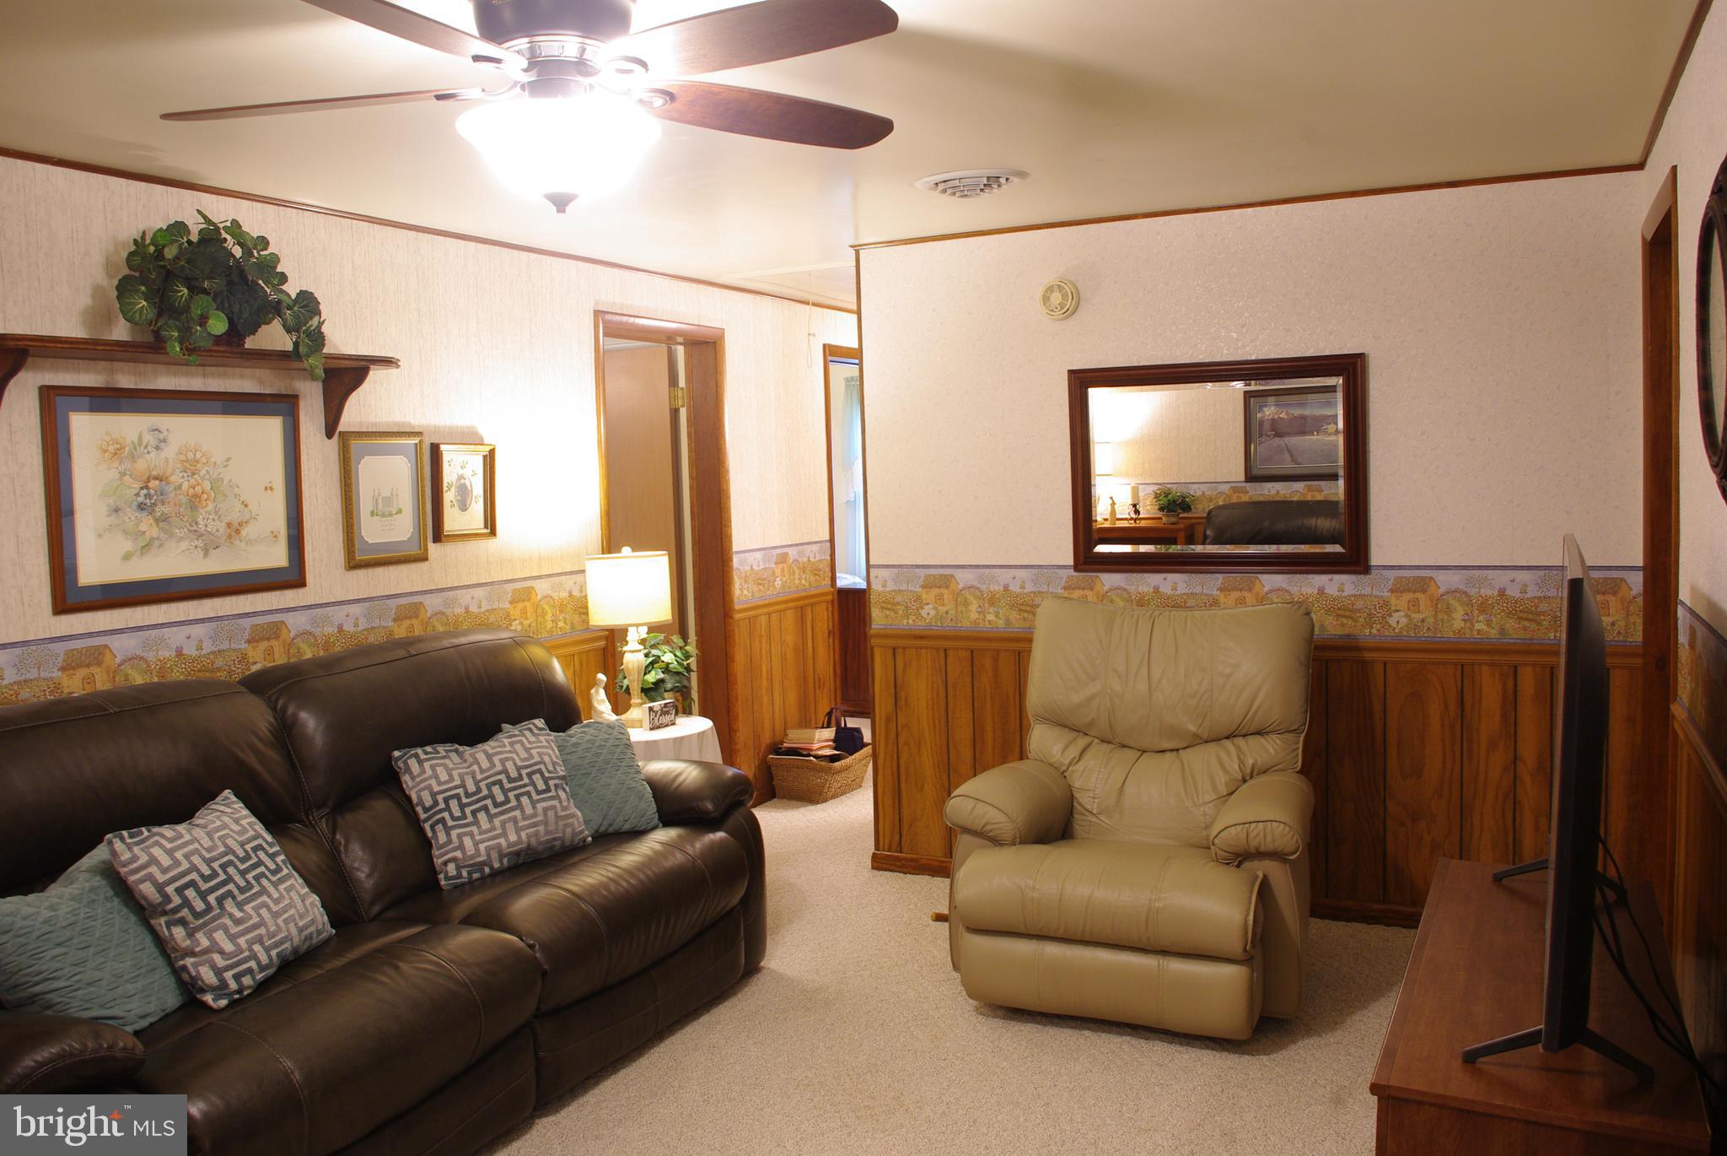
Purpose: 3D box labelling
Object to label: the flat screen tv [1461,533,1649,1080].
[{"bbox_3d":[1.318,0.345,2.462,0.260,0.797,1.240,0,5,28],"label":"flat screen tv"}]

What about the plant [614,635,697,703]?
[{"bbox_3d":[-0.736,0.348,4.653,0.280,0.310,0.290,-2,5,0],"label":"plant"}]

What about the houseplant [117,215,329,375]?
[{"bbox_3d":[-1.628,-0.719,3.307,0.320,0.410,0.560,0,5,28],"label":"houseplant"}]

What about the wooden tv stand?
[{"bbox_3d":[1.312,0.997,2.518,0.452,0.510,1.285,0,5,28],"label":"wooden tv stand"}]

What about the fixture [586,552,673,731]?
[{"bbox_3d":[-0.820,0.205,4.556,0.300,0.635,0.300,-2,5,0],"label":"fixture"}]

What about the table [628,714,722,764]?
[{"bbox_3d":[-0.766,0.841,4.571,0.540,0.635,0.540,0,5,28],"label":"table"}]

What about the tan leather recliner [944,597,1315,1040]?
[{"bbox_3d":[0.774,0.643,3.703,0.950,1.060,0.910,0,5,25],"label":"tan leather recliner"}]

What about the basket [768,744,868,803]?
[{"bbox_3d":[-0.176,0.913,6.094,0.340,0.200,0.440,0,5,28],"label":"basket"}]

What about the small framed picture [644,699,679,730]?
[{"bbox_3d":[-0.710,0.478,4.522,0.030,0.090,0.112,2,6,44],"label":"small framed picture"}]

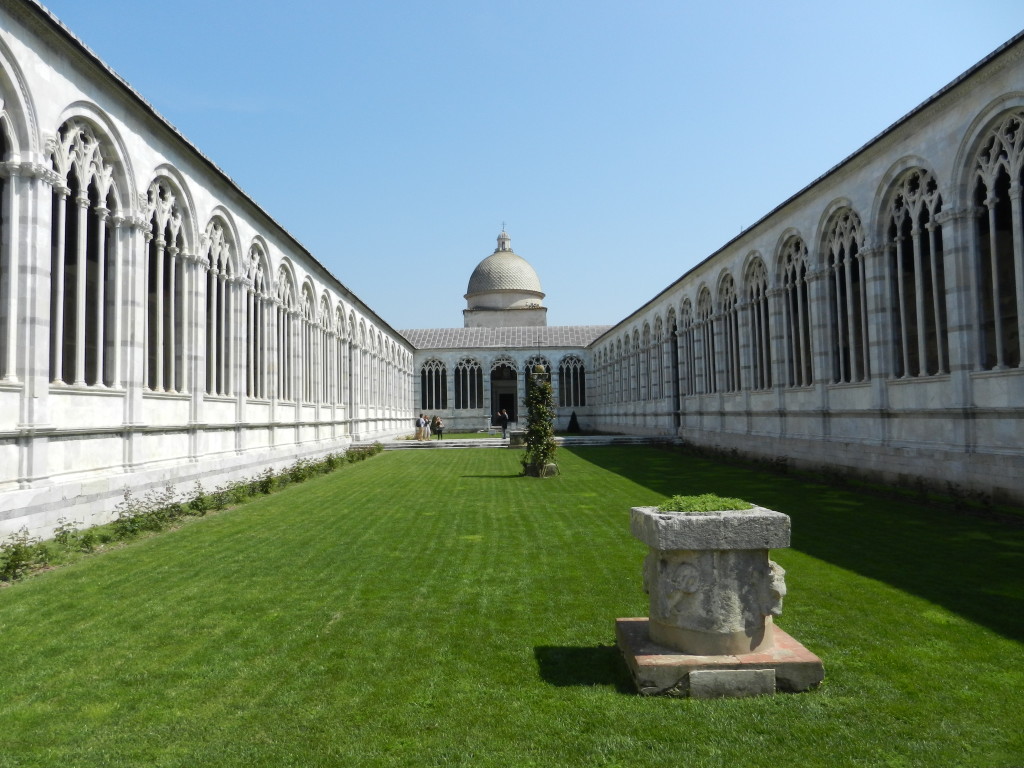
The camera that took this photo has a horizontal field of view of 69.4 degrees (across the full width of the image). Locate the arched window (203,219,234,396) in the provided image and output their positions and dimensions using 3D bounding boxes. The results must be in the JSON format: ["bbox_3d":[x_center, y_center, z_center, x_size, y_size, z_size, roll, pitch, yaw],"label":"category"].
[{"bbox_3d":[-9.641,-2.535,24.050,0.485,5.946,3.104,-1,-2,-2],"label":"arched window"}]

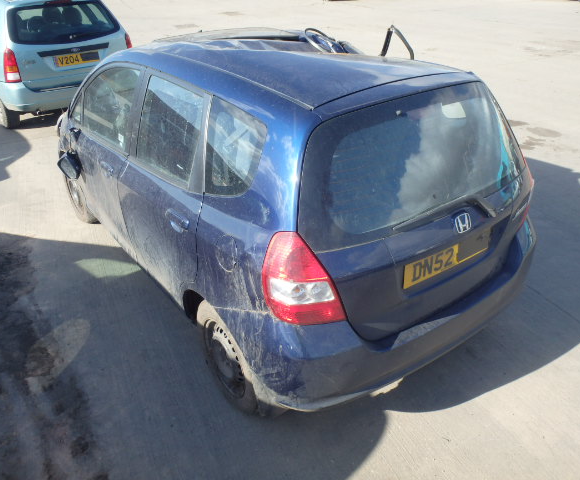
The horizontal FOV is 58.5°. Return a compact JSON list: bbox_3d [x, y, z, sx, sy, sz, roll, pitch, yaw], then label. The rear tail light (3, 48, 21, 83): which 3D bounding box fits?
[{"bbox_3d":[-3.169,-1.970,5.846,0.155,0.375,0.165,-23,36,-34],"label":"rear tail light"}]

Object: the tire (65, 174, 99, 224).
[{"bbox_3d":[-1.660,-0.409,4.192,0.180,0.575,0.575,-20,34,-30],"label":"tire"}]

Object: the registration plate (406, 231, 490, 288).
[{"bbox_3d":[0.654,0.069,2.122,0.520,0.111,0.015,-20,32,-30],"label":"registration plate"}]

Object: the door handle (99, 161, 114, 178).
[{"bbox_3d":[-1.055,-0.411,2.997,0.045,0.065,0.200,-20,34,-30],"label":"door handle"}]

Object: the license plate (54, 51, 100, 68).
[{"bbox_3d":[-2.527,-2.159,6.181,0.520,0.111,0.015,-23,27,-34],"label":"license plate"}]

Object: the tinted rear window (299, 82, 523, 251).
[{"bbox_3d":[0.548,-0.338,2.052,1.260,0.470,0.110,-20,12,-30],"label":"tinted rear window"}]

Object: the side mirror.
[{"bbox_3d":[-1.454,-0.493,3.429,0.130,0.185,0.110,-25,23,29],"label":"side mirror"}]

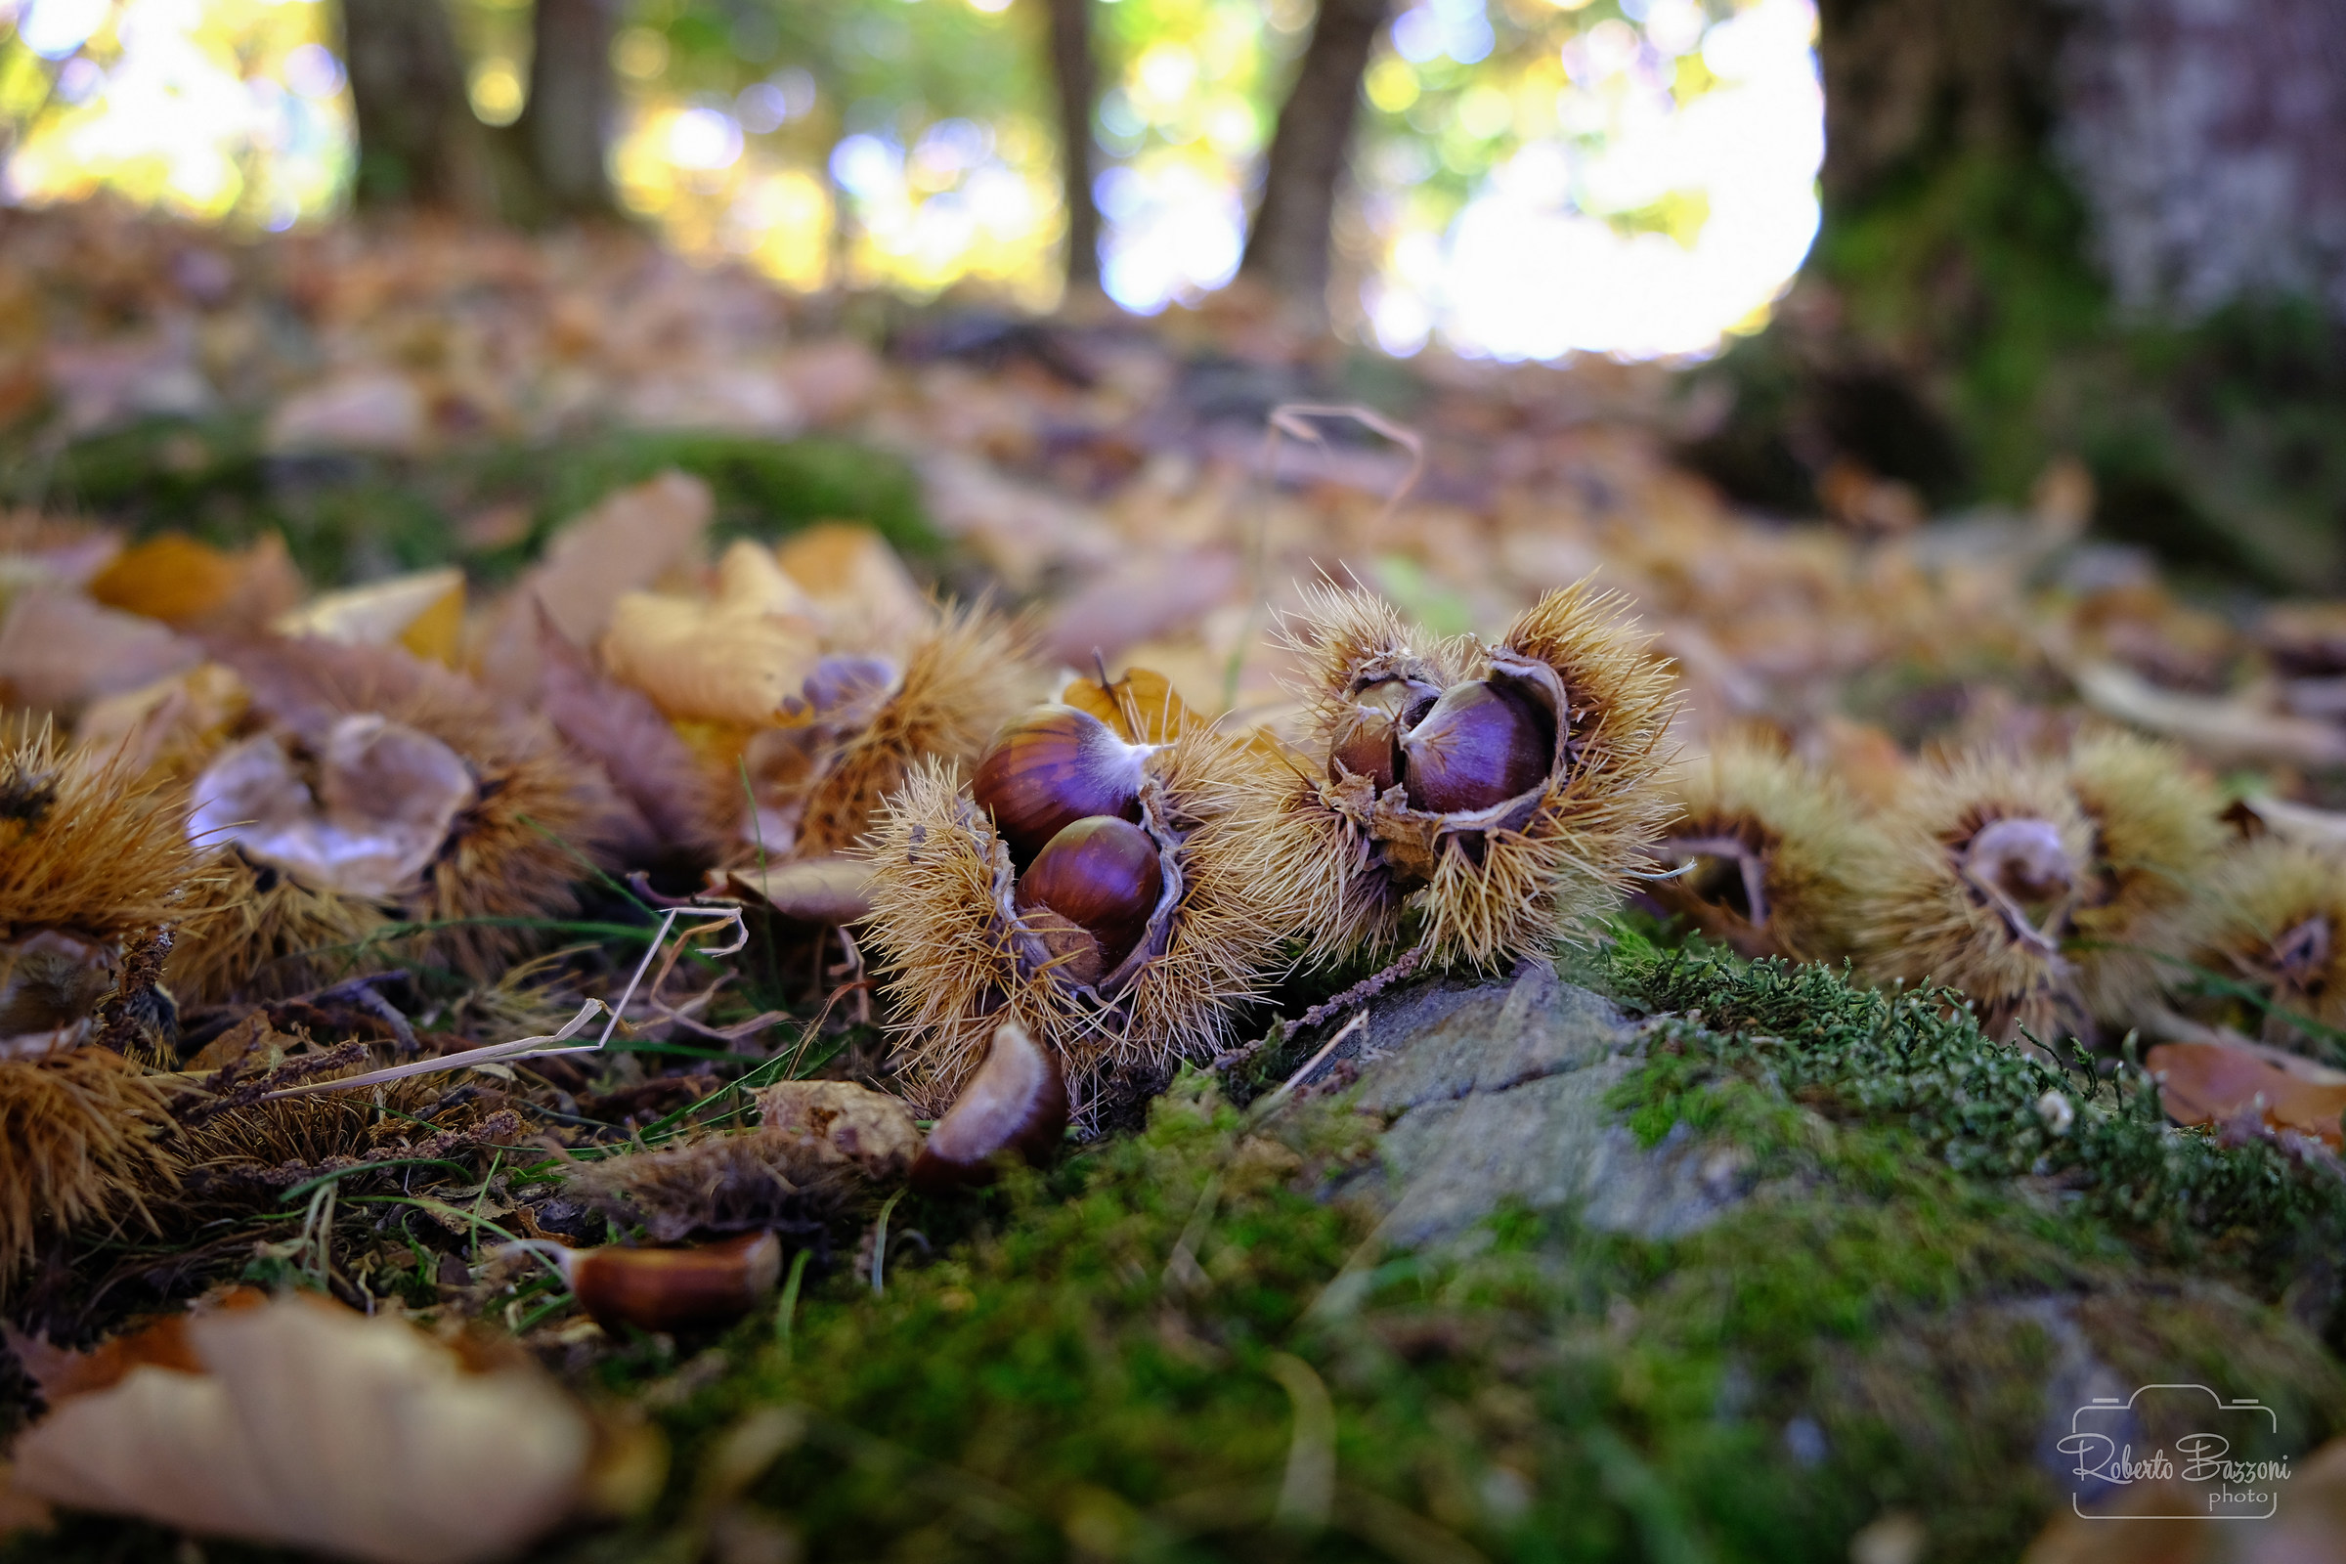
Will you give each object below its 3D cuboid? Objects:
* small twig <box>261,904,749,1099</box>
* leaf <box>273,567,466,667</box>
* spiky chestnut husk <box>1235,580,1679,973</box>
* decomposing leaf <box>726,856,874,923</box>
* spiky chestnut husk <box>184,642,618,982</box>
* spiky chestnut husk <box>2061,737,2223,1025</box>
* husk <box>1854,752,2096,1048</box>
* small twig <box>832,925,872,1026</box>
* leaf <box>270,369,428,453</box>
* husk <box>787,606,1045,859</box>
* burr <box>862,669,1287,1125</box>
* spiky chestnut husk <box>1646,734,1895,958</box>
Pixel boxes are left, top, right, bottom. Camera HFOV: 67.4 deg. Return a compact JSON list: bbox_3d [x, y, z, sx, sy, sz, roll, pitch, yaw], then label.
[{"bbox_3d":[-0.127,0.042,0.333,0.093,0.038,0.030,0,8,0],"label":"small twig"},{"bbox_3d":[-0.238,-0.048,0.520,0.058,0.030,0.038,0,8,0],"label":"leaf"},{"bbox_3d":[0.060,-0.001,0.372,0.091,0.081,0.072,1,12,3],"label":"spiky chestnut husk"},{"bbox_3d":[-0.078,0.023,0.380,0.040,0.015,0.028,0,8,0],"label":"decomposing leaf"},{"bbox_3d":[-0.182,0.007,0.415,0.100,0.078,0.080,2,12,9],"label":"spiky chestnut husk"},{"bbox_3d":[0.236,0.024,0.435,0.054,0.070,0.056,-3,9,-20],"label":"spiky chestnut husk"},{"bbox_3d":[0.201,0.029,0.440,0.061,0.073,0.062,-1,12,-3],"label":"husk"},{"bbox_3d":[-0.064,0.038,0.347,0.009,0.020,0.010,0,8,0],"label":"small twig"},{"bbox_3d":[-0.502,-0.225,1.070,0.098,0.043,0.055,0,12,0],"label":"leaf"},{"bbox_3d":[-0.064,-0.012,0.440,0.062,0.066,0.064,-9,15,-35],"label":"husk"},{"bbox_3d":[-0.019,0.027,0.333,0.078,0.073,0.066,-1,8,-10],"label":"burr"},{"bbox_3d":[0.141,0.018,0.420,0.063,0.057,0.058,4,9,25],"label":"spiky chestnut husk"}]

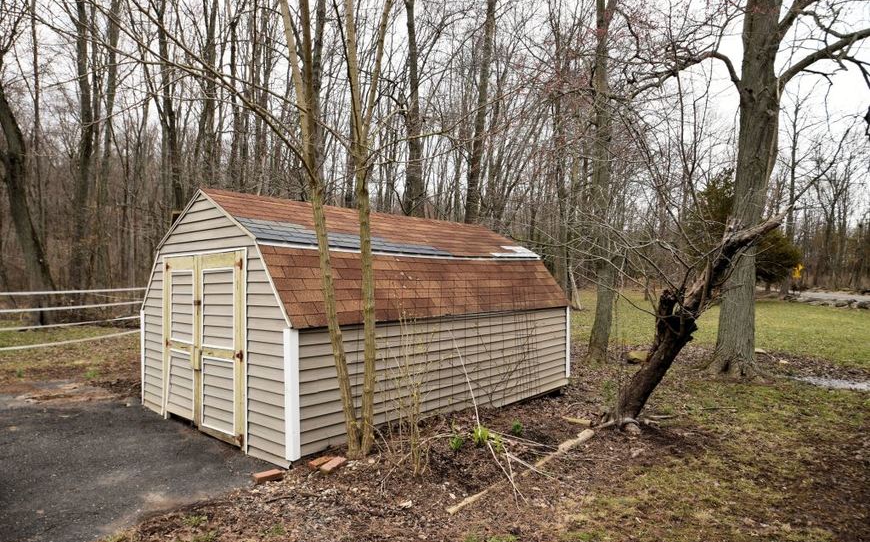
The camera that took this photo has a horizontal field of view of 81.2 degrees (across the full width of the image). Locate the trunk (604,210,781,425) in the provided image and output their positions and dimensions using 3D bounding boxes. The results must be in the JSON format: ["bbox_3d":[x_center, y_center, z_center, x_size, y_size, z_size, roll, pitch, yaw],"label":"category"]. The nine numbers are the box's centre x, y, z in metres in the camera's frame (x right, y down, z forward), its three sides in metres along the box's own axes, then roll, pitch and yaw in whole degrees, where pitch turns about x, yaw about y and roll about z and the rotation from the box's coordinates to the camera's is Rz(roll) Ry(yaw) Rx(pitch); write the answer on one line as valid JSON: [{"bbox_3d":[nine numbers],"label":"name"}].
[{"bbox_3d":[2.862,0.593,5.675,1.802,2.393,0.600,0,-1,14],"label":"trunk"}]

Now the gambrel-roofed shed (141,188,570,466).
[{"bbox_3d":[-0.767,0.442,7.052,3.321,2.519,4.955,-1,-1,42],"label":"gambrel-roofed shed"}]

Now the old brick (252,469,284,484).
[{"bbox_3d":[-1.312,1.626,3.995,0.198,0.057,0.094,2,-2,-41],"label":"old brick"}]

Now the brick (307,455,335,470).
[{"bbox_3d":[-0.954,1.633,4.283,0.095,0.057,0.198,-1,0,35],"label":"brick"}]

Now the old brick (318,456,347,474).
[{"bbox_3d":[-0.824,1.615,4.173,0.095,0.057,0.205,-1,6,35],"label":"old brick"}]

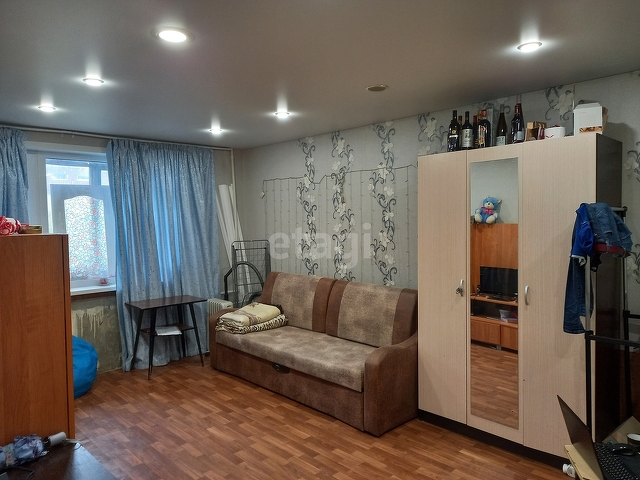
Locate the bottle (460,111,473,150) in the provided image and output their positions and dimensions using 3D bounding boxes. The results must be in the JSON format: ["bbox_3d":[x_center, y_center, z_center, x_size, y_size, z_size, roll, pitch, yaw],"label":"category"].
[{"bbox_3d":[1.043,-0.763,3.263,0.080,0.286,0.080,0,2,18],"label":"bottle"}]

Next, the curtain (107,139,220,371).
[{"bbox_3d":[-1.673,0.160,5.135,1.242,2.375,0.160,-3,3,-44],"label":"curtain"}]

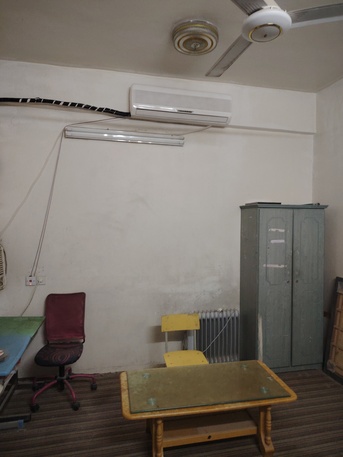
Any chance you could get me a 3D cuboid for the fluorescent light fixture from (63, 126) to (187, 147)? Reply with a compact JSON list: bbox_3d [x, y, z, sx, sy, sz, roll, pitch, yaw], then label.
[{"bbox_3d":[-0.471,-0.958,3.337,1.230,0.110,0.075,1,0,-12],"label":"fluorescent light fixture"}]

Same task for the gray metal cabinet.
[{"bbox_3d":[1.268,0.648,3.589,0.830,1.795,0.440,1,0,-12],"label":"gray metal cabinet"}]

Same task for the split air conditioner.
[{"bbox_3d":[0.104,-1.260,3.345,1.040,0.324,0.215,1,0,-12],"label":"split air conditioner"}]

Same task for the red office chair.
[{"bbox_3d":[-0.956,1.069,2.865,0.570,0.890,0.540,1,0,-12],"label":"red office chair"}]

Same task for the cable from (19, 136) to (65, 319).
[{"bbox_3d":[-1.290,-0.073,3.182,0.387,1.855,0.040,1,0,-12],"label":"cable"}]

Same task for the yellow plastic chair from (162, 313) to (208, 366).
[{"bbox_3d":[0.134,1.146,2.671,0.395,0.765,0.450,1,0,-12],"label":"yellow plastic chair"}]

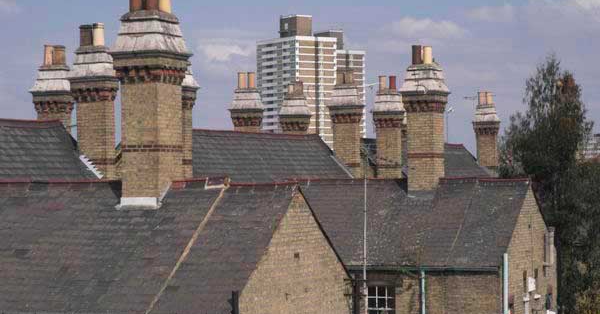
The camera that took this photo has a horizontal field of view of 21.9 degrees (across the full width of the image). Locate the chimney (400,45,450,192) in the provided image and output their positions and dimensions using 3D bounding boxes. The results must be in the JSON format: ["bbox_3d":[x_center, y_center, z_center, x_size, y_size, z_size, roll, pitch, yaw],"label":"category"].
[{"bbox_3d":[3.631,-1.096,44.700,1.050,4.250,1.260,0,0,23],"label":"chimney"}]

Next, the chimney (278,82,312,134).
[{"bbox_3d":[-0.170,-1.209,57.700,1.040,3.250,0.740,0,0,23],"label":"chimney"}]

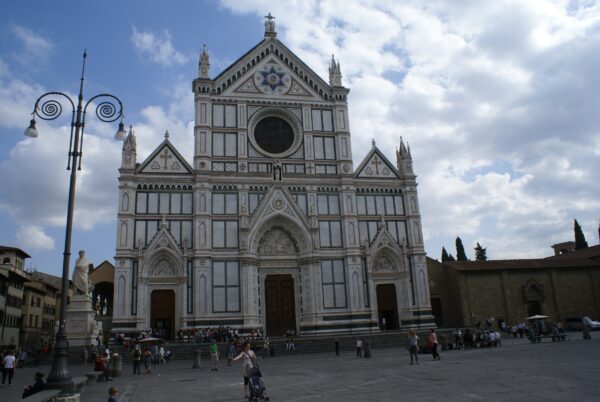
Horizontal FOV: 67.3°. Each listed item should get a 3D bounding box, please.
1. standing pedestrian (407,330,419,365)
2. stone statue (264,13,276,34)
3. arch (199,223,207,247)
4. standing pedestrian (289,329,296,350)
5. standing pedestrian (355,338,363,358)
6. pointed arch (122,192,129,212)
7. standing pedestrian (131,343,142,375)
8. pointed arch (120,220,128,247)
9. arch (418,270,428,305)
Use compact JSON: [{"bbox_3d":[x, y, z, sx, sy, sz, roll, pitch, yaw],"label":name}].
[{"bbox_3d":[5.548,7.191,22.227,0.560,1.683,0.420,-5,-16,8],"label":"standing pedestrian"},{"bbox_3d":[-4.502,-25.592,65.955,1.609,3.623,1.200,1,-17,-12],"label":"stone statue"},{"bbox_3d":[-11.594,3.940,53.817,0.850,3.100,0.300,1,-16,-12],"label":"arch"},{"bbox_3d":[-0.765,13.754,44.758,0.600,1.950,0.450,1,-16,-12],"label":"standing pedestrian"},{"bbox_3d":[4.822,12.191,37.545,0.520,1.680,0.350,1,-17,-12],"label":"standing pedestrian"},{"bbox_3d":[-22.187,0.153,57.540,0.754,2.585,0.150,1,-16,-12],"label":"pointed arch"},{"bbox_3d":[-9.054,8.821,25.051,0.600,1.730,0.400,1,-16,-12],"label":"standing pedestrian"},{"bbox_3d":[-21.925,4.102,56.446,0.774,3.280,0.150,1,-16,-12],"label":"pointed arch"},{"bbox_3d":[15.853,11.104,57.856,0.970,4.500,0.300,1,-16,-12],"label":"arch"}]

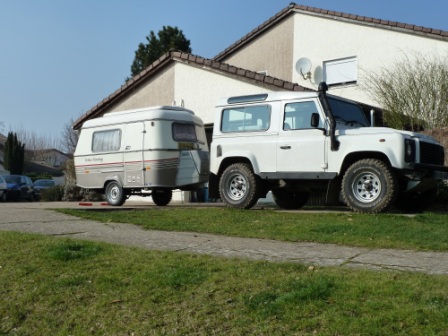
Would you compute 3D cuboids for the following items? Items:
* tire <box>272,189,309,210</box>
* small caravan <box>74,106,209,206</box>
[{"bbox_3d":[1.295,0.413,10.500,0.800,0.790,0.260,-1,-4,40],"label":"tire"},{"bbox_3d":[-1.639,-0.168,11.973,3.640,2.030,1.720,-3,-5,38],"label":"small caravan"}]

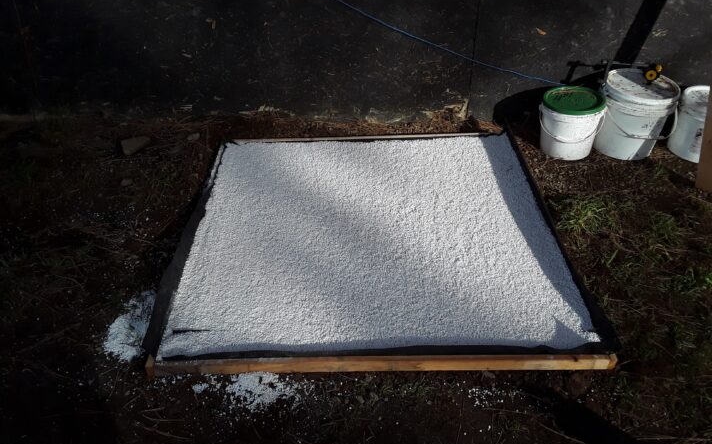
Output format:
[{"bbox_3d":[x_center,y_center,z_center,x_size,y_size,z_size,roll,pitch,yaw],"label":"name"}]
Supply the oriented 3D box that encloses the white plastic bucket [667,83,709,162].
[{"bbox_3d":[1.533,-0.421,2.521,0.268,0.255,0.265,0,38,0],"label":"white plastic bucket"}]

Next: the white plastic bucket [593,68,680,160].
[{"bbox_3d":[1.219,-0.467,2.536,0.302,0.308,0.298,0,38,0],"label":"white plastic bucket"}]

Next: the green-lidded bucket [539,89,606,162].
[{"bbox_3d":[0.952,-0.434,2.561,0.270,0.232,0.265,0,38,0],"label":"green-lidded bucket"}]

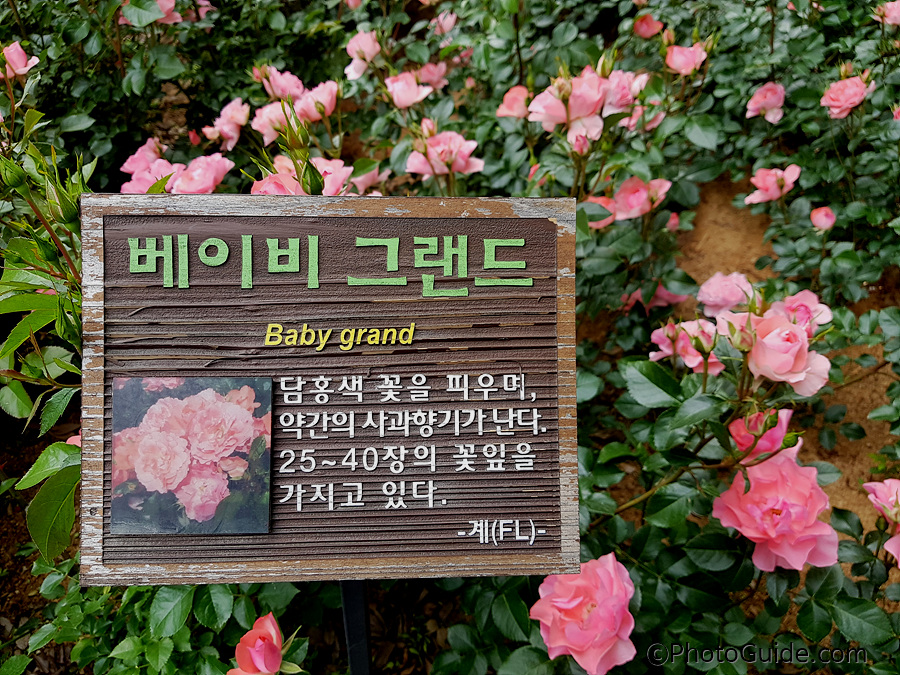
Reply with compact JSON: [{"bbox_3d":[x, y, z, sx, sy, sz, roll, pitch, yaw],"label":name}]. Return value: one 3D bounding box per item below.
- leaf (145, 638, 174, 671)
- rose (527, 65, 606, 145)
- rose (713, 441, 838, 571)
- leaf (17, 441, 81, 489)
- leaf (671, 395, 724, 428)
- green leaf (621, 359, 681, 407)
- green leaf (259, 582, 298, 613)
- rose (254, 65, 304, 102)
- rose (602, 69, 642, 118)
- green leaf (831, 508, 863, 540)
[{"bbox_3d":[-0.294,0.320,0.680,0.025,0.010,0.028,-9,56,-22],"label":"leaf"},{"bbox_3d":[0.142,-0.281,0.820,0.092,0.082,0.088,2,37,0],"label":"rose"},{"bbox_3d":[0.275,0.142,0.570,0.098,0.098,0.060,4,-5,6],"label":"rose"},{"bbox_3d":[-0.313,0.100,0.530,0.062,0.014,0.036,-38,41,-24],"label":"leaf"},{"bbox_3d":[0.205,0.062,0.560,0.048,0.010,0.029,-32,49,2],"label":"leaf"},{"bbox_3d":[0.149,0.035,0.500,0.052,0.012,0.035,38,74,24],"label":"green leaf"},{"bbox_3d":[-0.135,0.203,0.530,0.031,0.012,0.027,-10,57,-16],"label":"green leaf"},{"bbox_3d":[-0.208,-0.307,0.820,0.058,0.042,0.050,-8,56,-11],"label":"rose"},{"bbox_3d":[0.212,-0.300,0.830,0.052,0.058,0.050,-6,32,-10],"label":"rose"},{"bbox_3d":[0.400,0.188,0.680,0.026,0.010,0.038,-27,52,-3],"label":"green leaf"}]

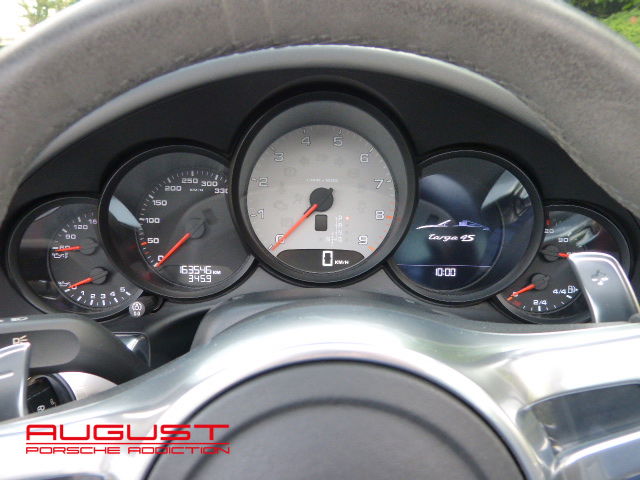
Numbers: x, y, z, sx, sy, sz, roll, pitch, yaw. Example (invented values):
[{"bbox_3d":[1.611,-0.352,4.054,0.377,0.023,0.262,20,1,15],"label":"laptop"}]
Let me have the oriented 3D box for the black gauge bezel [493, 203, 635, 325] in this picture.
[{"bbox_3d":[0.177,0.018,0.425,0.091,0.091,0.034,1,-3,-1],"label":"black gauge bezel"}]

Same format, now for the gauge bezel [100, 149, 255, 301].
[{"bbox_3d":[-0.100,-0.012,0.414,0.107,0.107,0.034,1,-3,-1],"label":"gauge bezel"}]

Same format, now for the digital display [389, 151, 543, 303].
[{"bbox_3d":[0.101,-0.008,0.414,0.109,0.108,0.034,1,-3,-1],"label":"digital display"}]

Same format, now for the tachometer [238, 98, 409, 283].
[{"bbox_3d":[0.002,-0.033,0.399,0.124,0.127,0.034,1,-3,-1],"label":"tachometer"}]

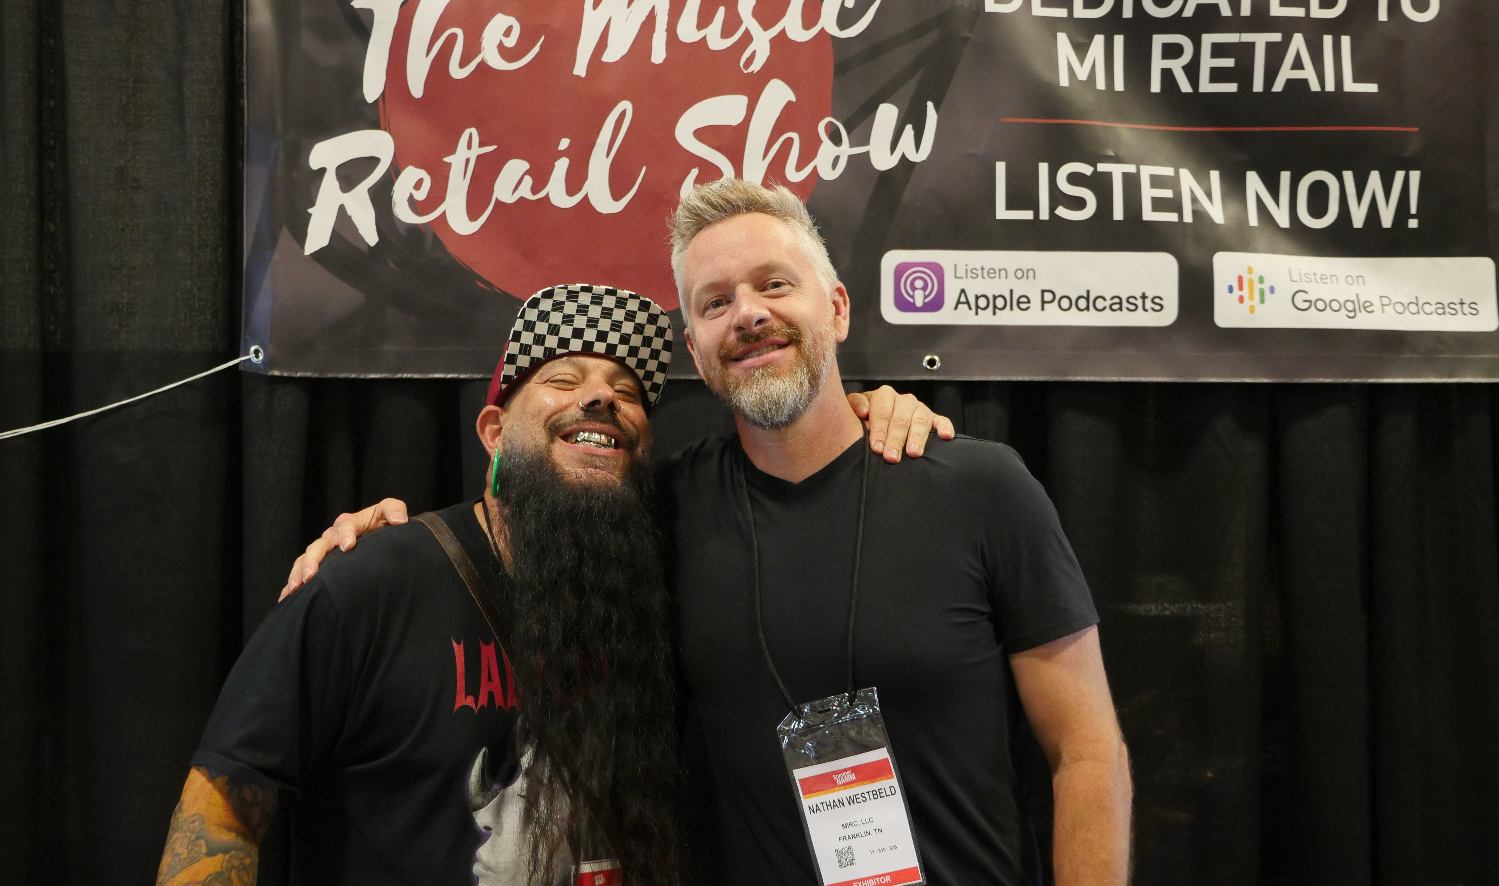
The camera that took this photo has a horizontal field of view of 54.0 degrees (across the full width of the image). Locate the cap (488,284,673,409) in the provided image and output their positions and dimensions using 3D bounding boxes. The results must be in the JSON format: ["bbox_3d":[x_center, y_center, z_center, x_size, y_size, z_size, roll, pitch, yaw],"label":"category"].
[{"bbox_3d":[-0.191,-0.106,1.603,0.182,0.140,0.255,8,-32,-17],"label":"cap"}]

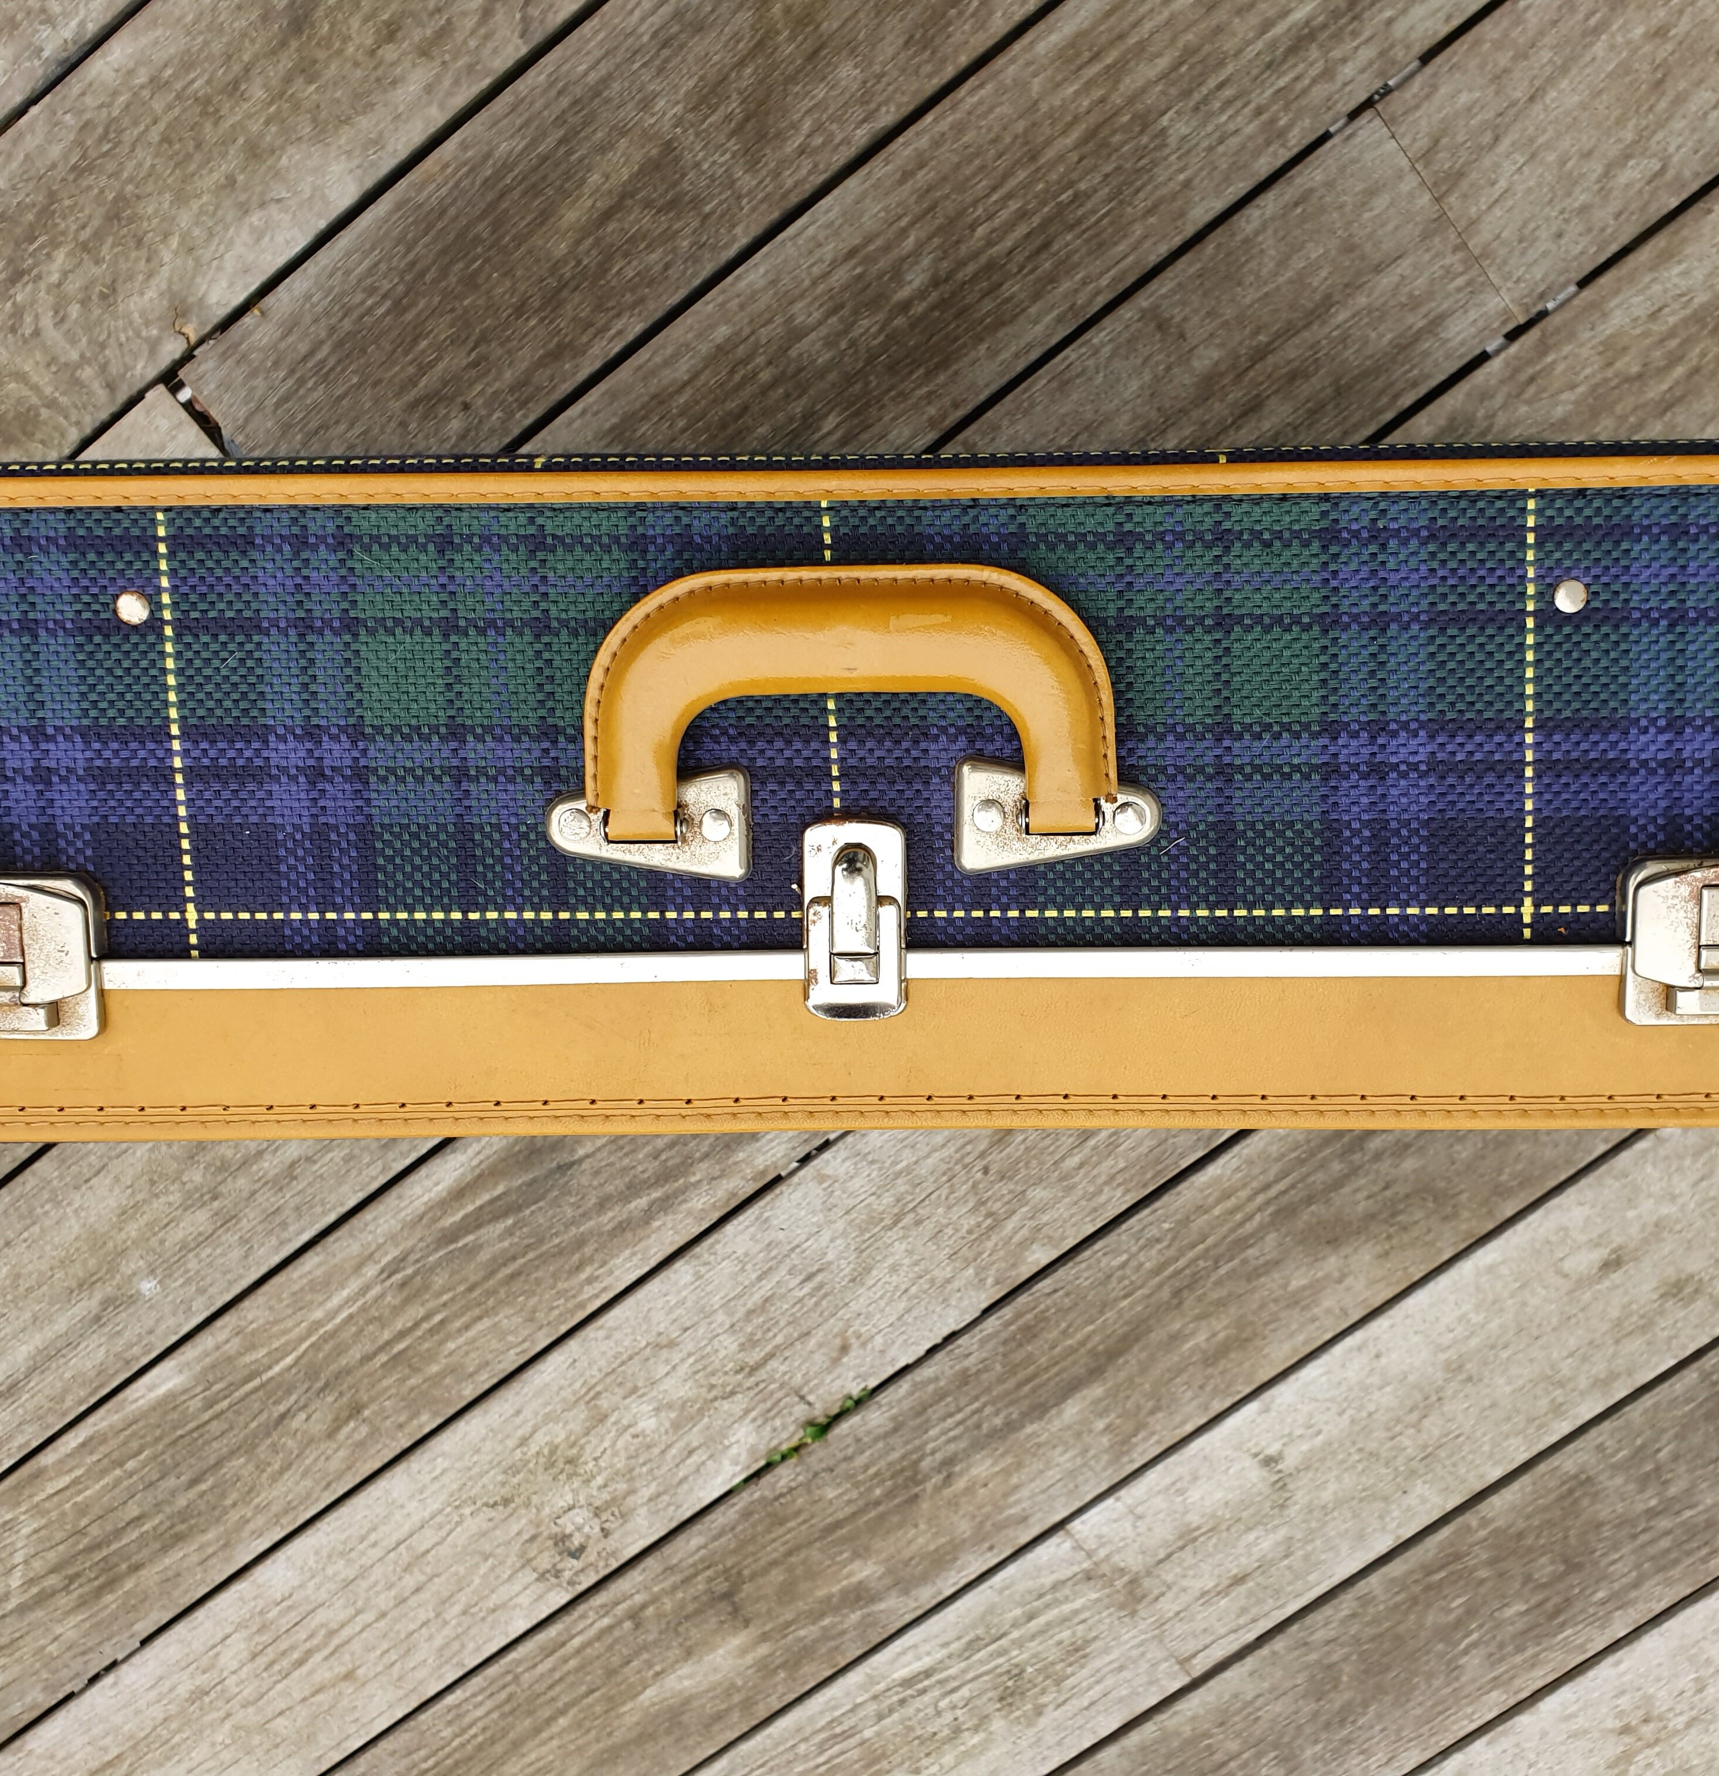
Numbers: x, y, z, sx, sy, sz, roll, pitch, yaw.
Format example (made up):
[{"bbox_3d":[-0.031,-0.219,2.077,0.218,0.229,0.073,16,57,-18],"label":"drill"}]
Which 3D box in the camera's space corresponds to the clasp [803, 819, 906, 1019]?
[{"bbox_3d":[-0.001,0.008,0.419,0.024,0.009,0.046,0,97,1],"label":"clasp"}]

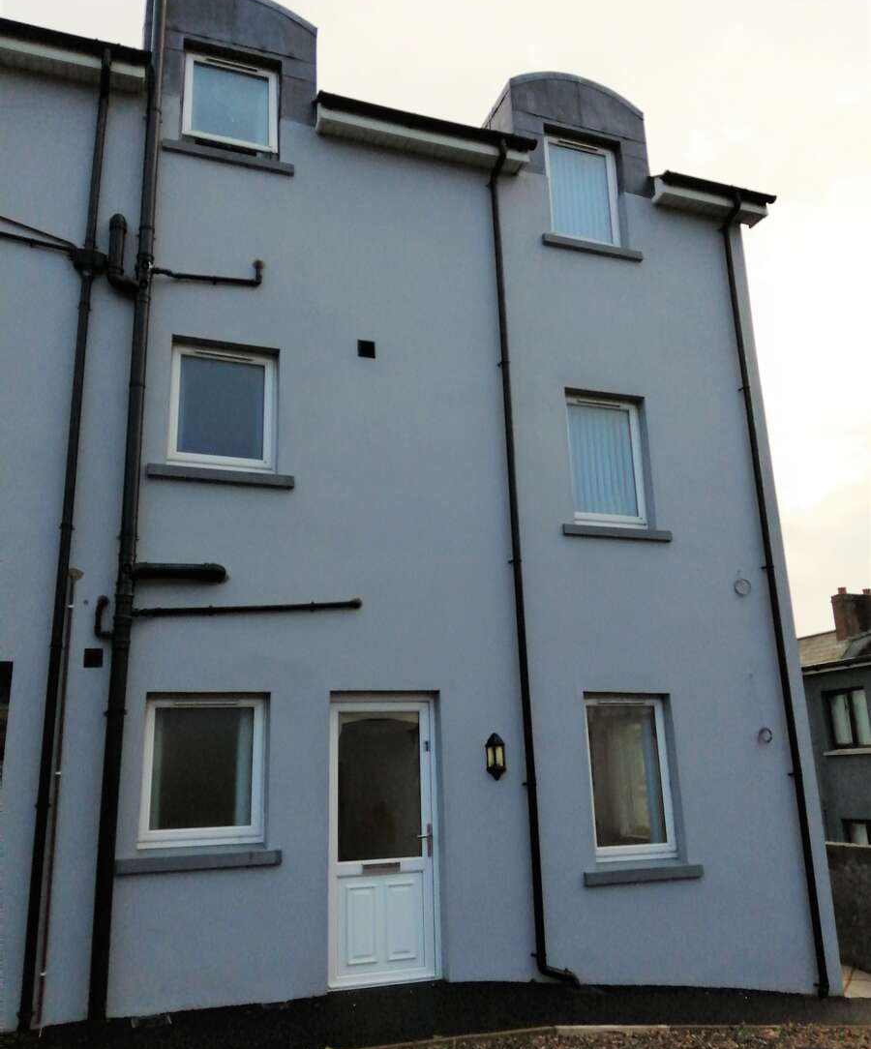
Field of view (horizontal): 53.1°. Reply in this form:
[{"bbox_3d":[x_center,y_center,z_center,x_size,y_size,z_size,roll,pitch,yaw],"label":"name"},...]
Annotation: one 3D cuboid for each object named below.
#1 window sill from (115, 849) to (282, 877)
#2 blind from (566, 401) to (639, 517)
[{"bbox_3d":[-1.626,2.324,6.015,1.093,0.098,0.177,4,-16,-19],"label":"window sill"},{"bbox_3d":[1.528,-0.586,8.275,0.819,1.192,0.085,4,-16,-19],"label":"blind"}]

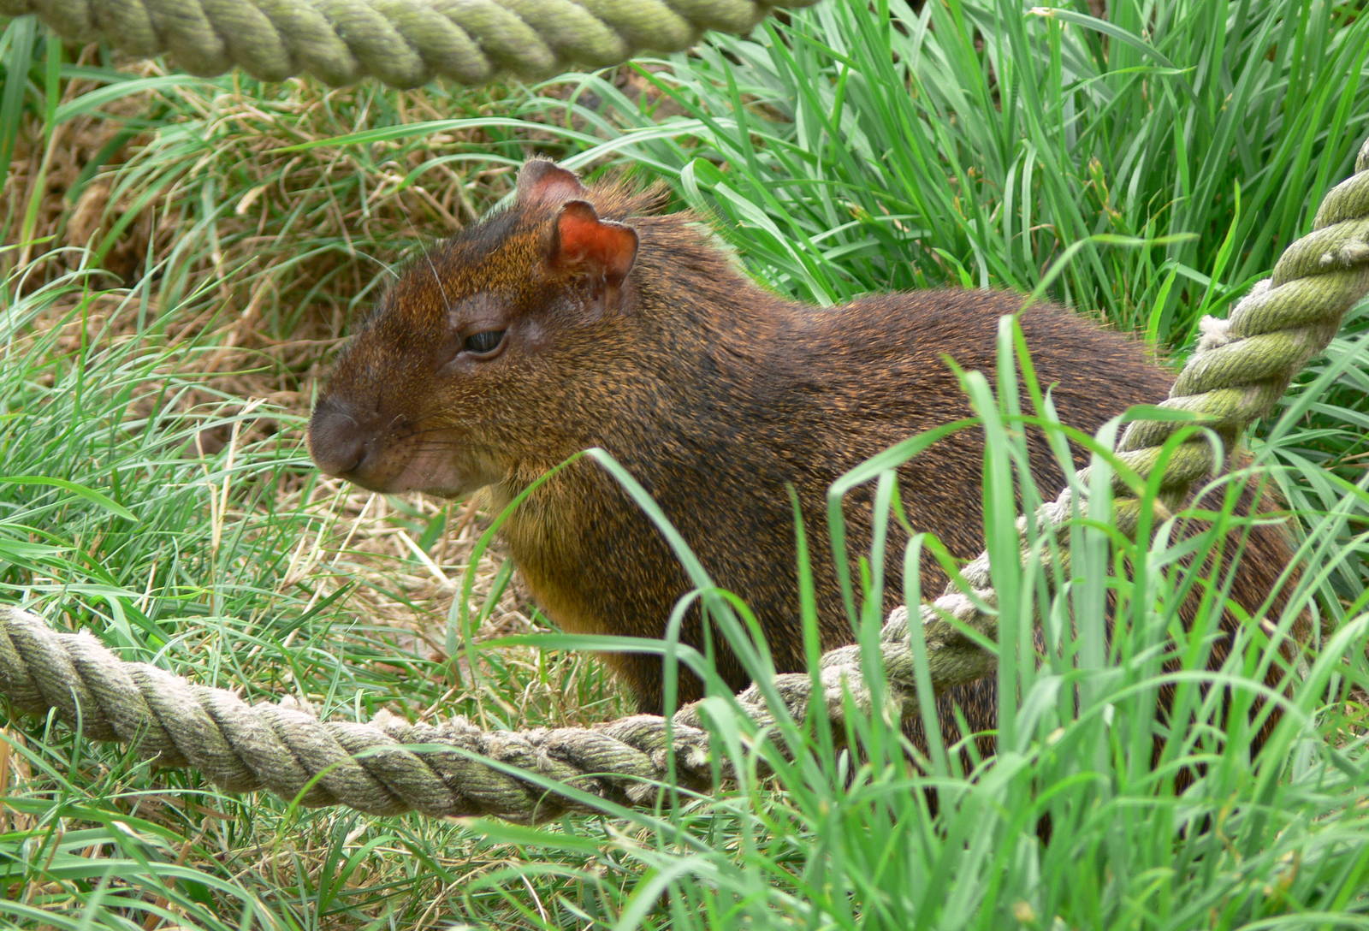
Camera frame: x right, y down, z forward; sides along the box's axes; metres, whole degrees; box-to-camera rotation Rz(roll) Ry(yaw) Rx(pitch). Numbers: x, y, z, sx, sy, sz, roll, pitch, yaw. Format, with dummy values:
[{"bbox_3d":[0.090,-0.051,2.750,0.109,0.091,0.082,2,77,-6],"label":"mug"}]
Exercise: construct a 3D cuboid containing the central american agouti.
[{"bbox_3d":[0.042,0.011,5.000,0.360,0.235,0.165,-2,17,-6],"label":"central american agouti"}]

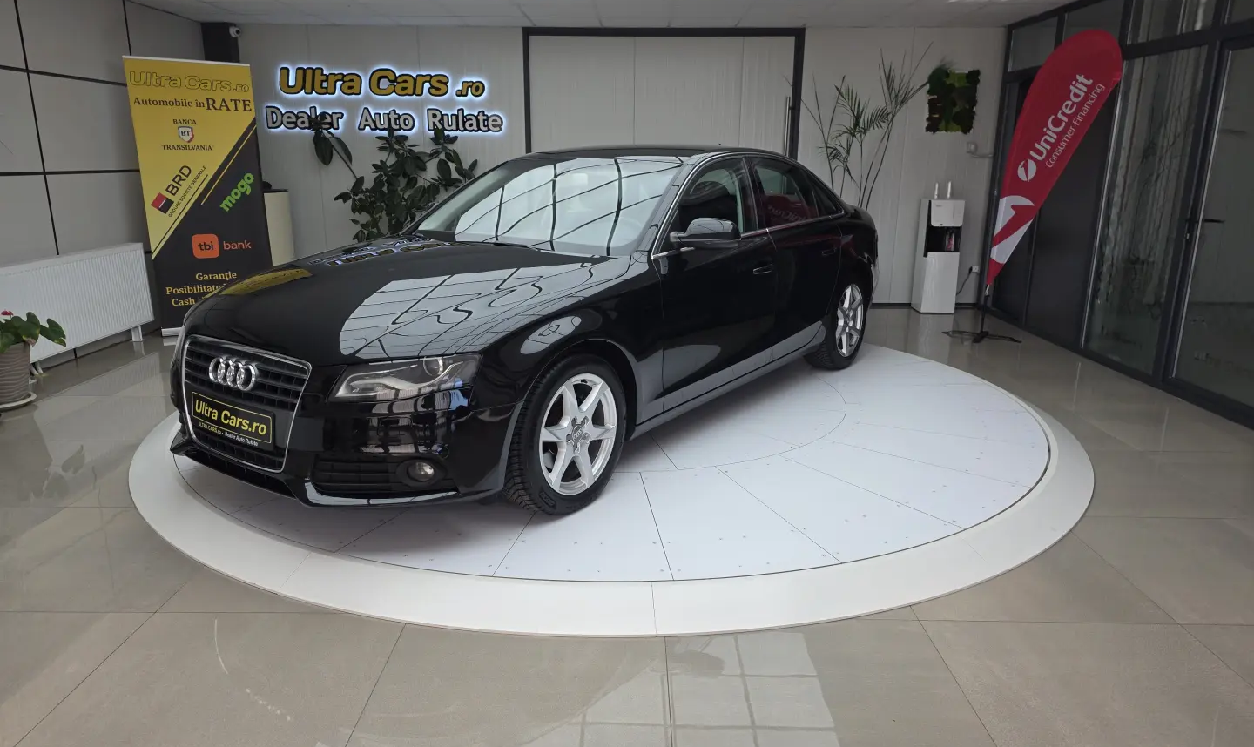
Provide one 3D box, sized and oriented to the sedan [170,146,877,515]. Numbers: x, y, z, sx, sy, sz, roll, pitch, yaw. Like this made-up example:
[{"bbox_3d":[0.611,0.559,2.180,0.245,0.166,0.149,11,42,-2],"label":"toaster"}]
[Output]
[{"bbox_3d":[-0.035,-0.583,4.732,1.840,1.425,4.700,11,18,34],"label":"sedan"}]

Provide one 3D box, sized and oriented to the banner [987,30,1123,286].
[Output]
[{"bbox_3d":[3.023,-1.461,5.937,0.080,1.800,0.850,-7,17,-27],"label":"banner"}]

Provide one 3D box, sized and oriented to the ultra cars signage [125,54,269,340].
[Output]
[{"bbox_3d":[-3.297,-1.352,6.521,0.870,2.060,0.120,-11,19,-37],"label":"ultra cars signage"}]

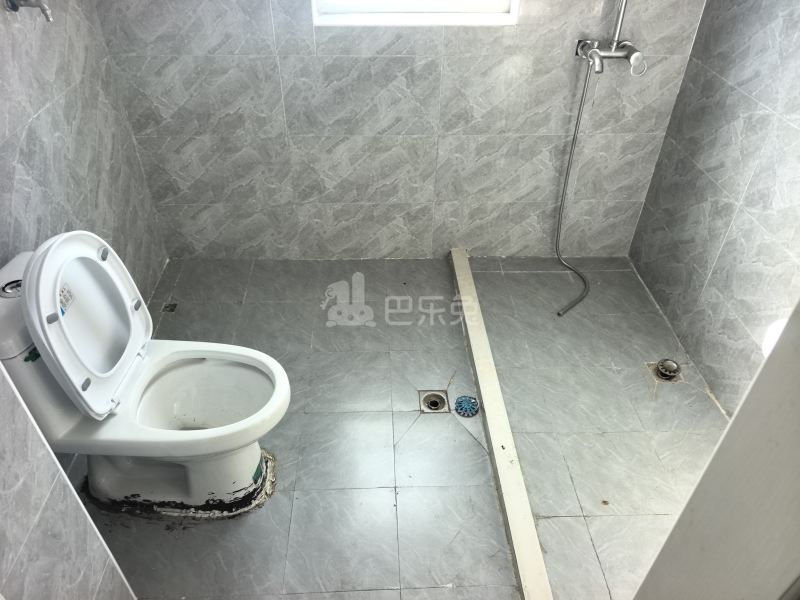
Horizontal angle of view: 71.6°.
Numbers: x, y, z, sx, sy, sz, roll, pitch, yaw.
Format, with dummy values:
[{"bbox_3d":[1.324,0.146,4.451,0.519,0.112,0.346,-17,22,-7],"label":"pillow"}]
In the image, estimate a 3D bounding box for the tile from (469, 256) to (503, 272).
[{"bbox_3d":[0.403,-0.159,2.596,0.148,0.010,0.120,-1,39,-3],"label":"tile"}]

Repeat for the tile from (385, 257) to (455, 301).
[{"bbox_3d":[0.088,-0.093,2.463,0.290,0.010,0.313,-1,38,-2],"label":"tile"}]

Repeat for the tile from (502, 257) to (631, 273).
[{"bbox_3d":[0.785,-0.166,2.614,0.619,0.010,0.120,-1,39,-3],"label":"tile"}]

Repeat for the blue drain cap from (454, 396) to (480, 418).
[{"bbox_3d":[0.226,0.357,1.848,0.078,0.024,0.078,1,37,0],"label":"blue drain cap"}]

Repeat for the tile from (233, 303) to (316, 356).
[{"bbox_3d":[-0.496,0.107,2.234,0.300,0.010,0.300,-1,39,-3],"label":"tile"}]

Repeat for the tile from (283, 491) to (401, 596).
[{"bbox_3d":[-0.152,0.650,1.510,0.297,0.010,0.297,-1,38,-3],"label":"tile"}]

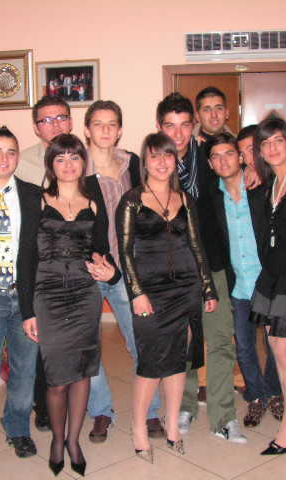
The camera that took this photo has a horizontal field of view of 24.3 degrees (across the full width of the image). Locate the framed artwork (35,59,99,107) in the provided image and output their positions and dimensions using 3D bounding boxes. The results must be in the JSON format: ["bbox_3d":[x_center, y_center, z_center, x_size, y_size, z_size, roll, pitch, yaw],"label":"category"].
[{"bbox_3d":[-0.643,-1.346,5.752,0.553,0.388,0.030,-1,8,3],"label":"framed artwork"}]

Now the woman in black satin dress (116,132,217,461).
[{"bbox_3d":[0.117,0.283,3.322,0.500,1.615,0.340,-2,8,-6],"label":"woman in black satin dress"}]

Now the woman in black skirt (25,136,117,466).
[{"bbox_3d":[-0.334,0.313,3.192,0.450,1.613,0.330,-2,8,-5],"label":"woman in black skirt"}]

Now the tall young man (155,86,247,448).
[{"bbox_3d":[0.296,0.156,3.493,0.520,1.814,0.380,-2,8,-5],"label":"tall young man"}]

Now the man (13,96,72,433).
[{"bbox_3d":[-0.469,0.141,3.669,0.490,1.835,0.340,-2,8,-8],"label":"man"}]

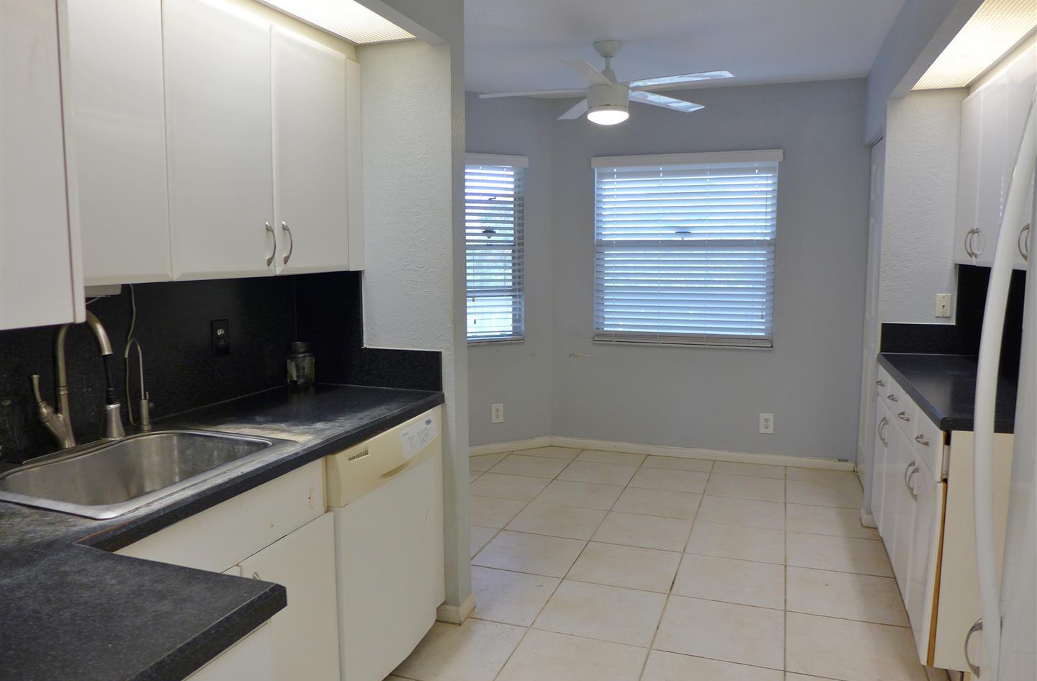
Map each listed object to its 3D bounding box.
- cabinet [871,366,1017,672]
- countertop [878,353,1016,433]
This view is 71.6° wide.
[{"bbox_3d":[1.871,0.615,2.877,0.635,0.813,1.547,2,7,20],"label":"cabinet"},{"bbox_3d":[1.863,0.191,2.827,0.642,0.046,1.556,2,7,20],"label":"countertop"}]

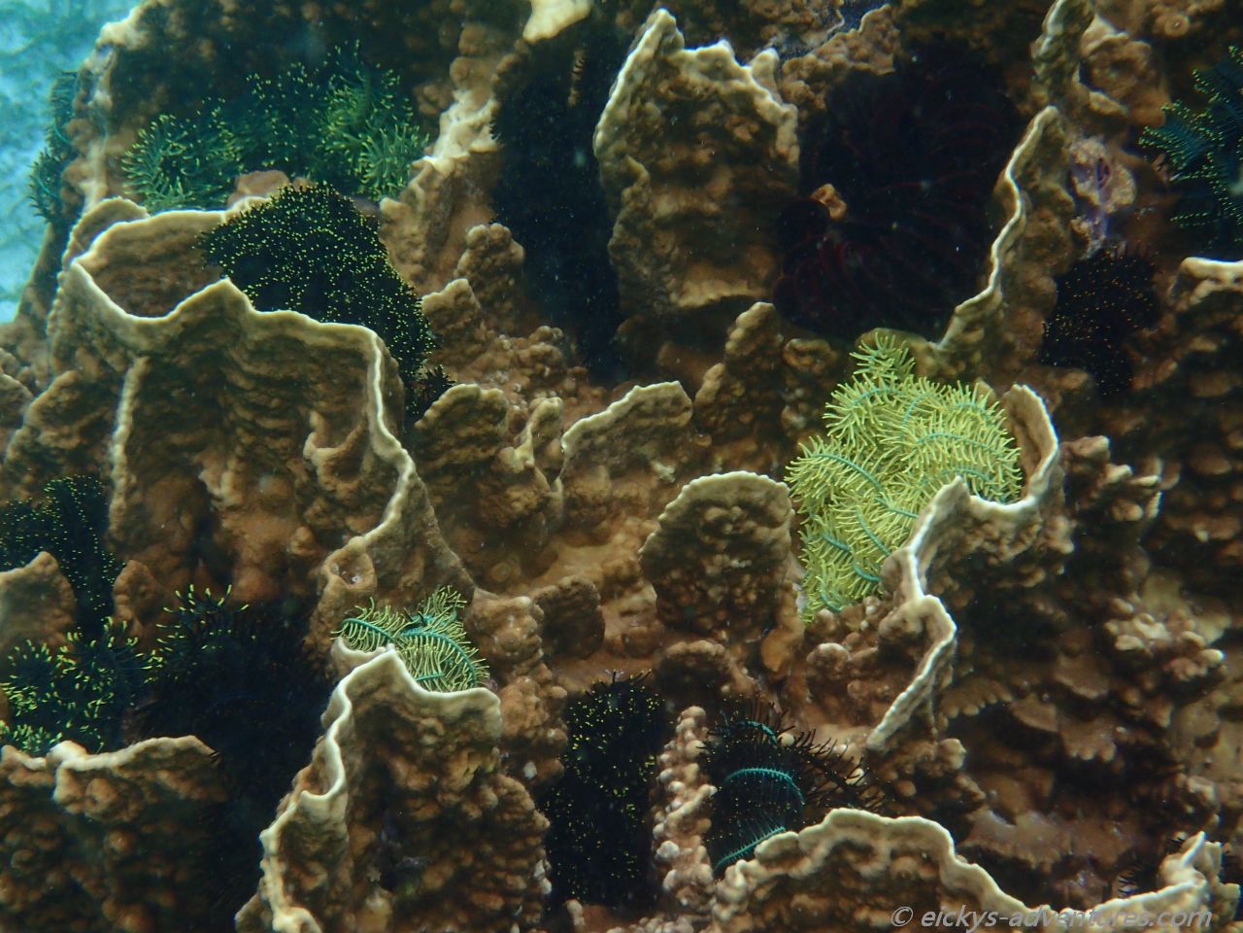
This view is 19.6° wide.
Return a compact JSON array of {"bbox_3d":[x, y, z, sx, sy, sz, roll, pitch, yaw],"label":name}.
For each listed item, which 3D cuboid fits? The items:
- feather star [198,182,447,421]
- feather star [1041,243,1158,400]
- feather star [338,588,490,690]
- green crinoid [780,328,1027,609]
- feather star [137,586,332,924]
[{"bbox_3d":[-0.200,-0.111,2.400,0.166,0.116,0.133,0,24,0],"label":"feather star"},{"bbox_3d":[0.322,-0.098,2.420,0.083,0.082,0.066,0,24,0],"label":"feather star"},{"bbox_3d":[-0.134,0.117,2.280,0.097,0.057,0.070,0,24,0],"label":"feather star"},{"bbox_3d":[0.181,0.006,2.300,0.150,0.146,0.113,0,24,0],"label":"green crinoid"},{"bbox_3d":[-0.242,0.180,2.250,0.123,0.182,0.111,0,24,0],"label":"feather star"}]

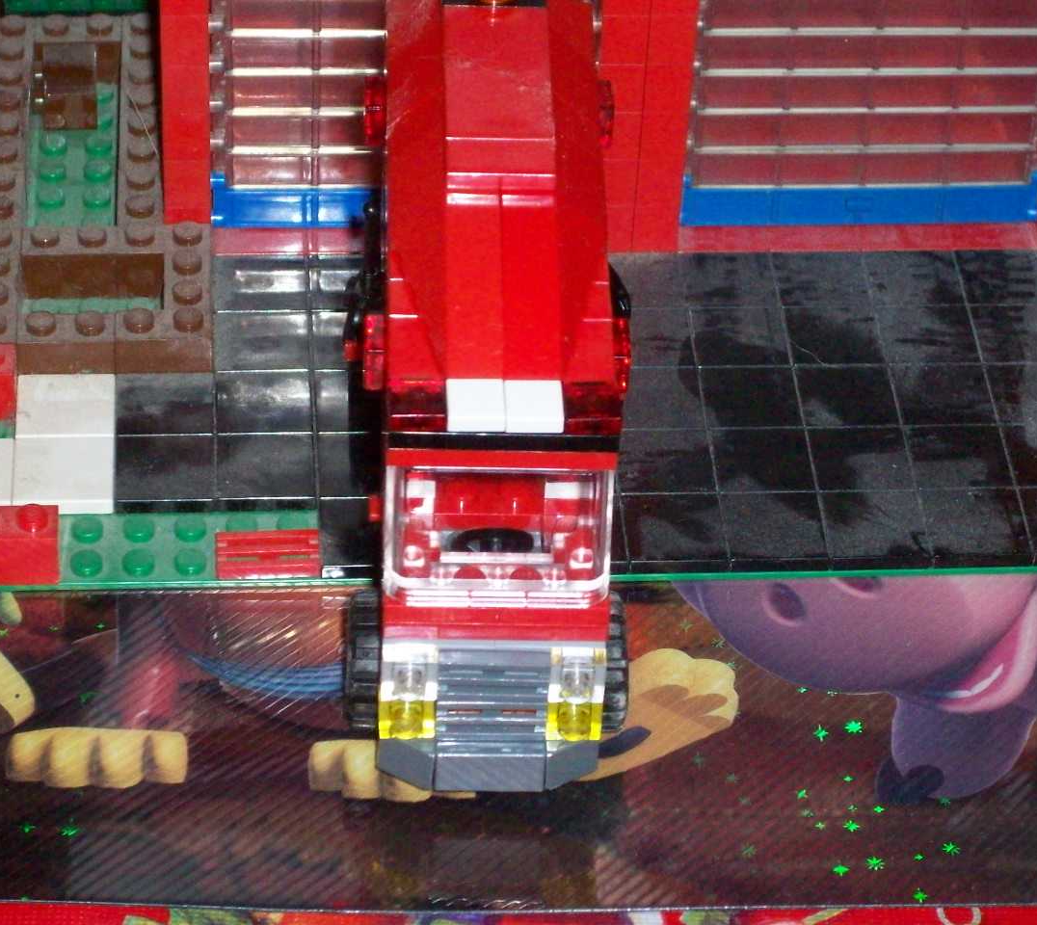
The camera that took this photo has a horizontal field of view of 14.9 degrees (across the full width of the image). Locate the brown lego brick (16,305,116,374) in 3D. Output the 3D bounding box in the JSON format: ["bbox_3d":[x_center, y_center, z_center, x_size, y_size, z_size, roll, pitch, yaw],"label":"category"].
[{"bbox_3d":[-0.074,-0.019,0.649,0.016,0.011,0.008,-1,40,-4],"label":"brown lego brick"}]

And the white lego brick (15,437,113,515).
[{"bbox_3d":[-0.072,0.002,0.630,0.016,0.003,0.016,-1,40,-4],"label":"white lego brick"}]

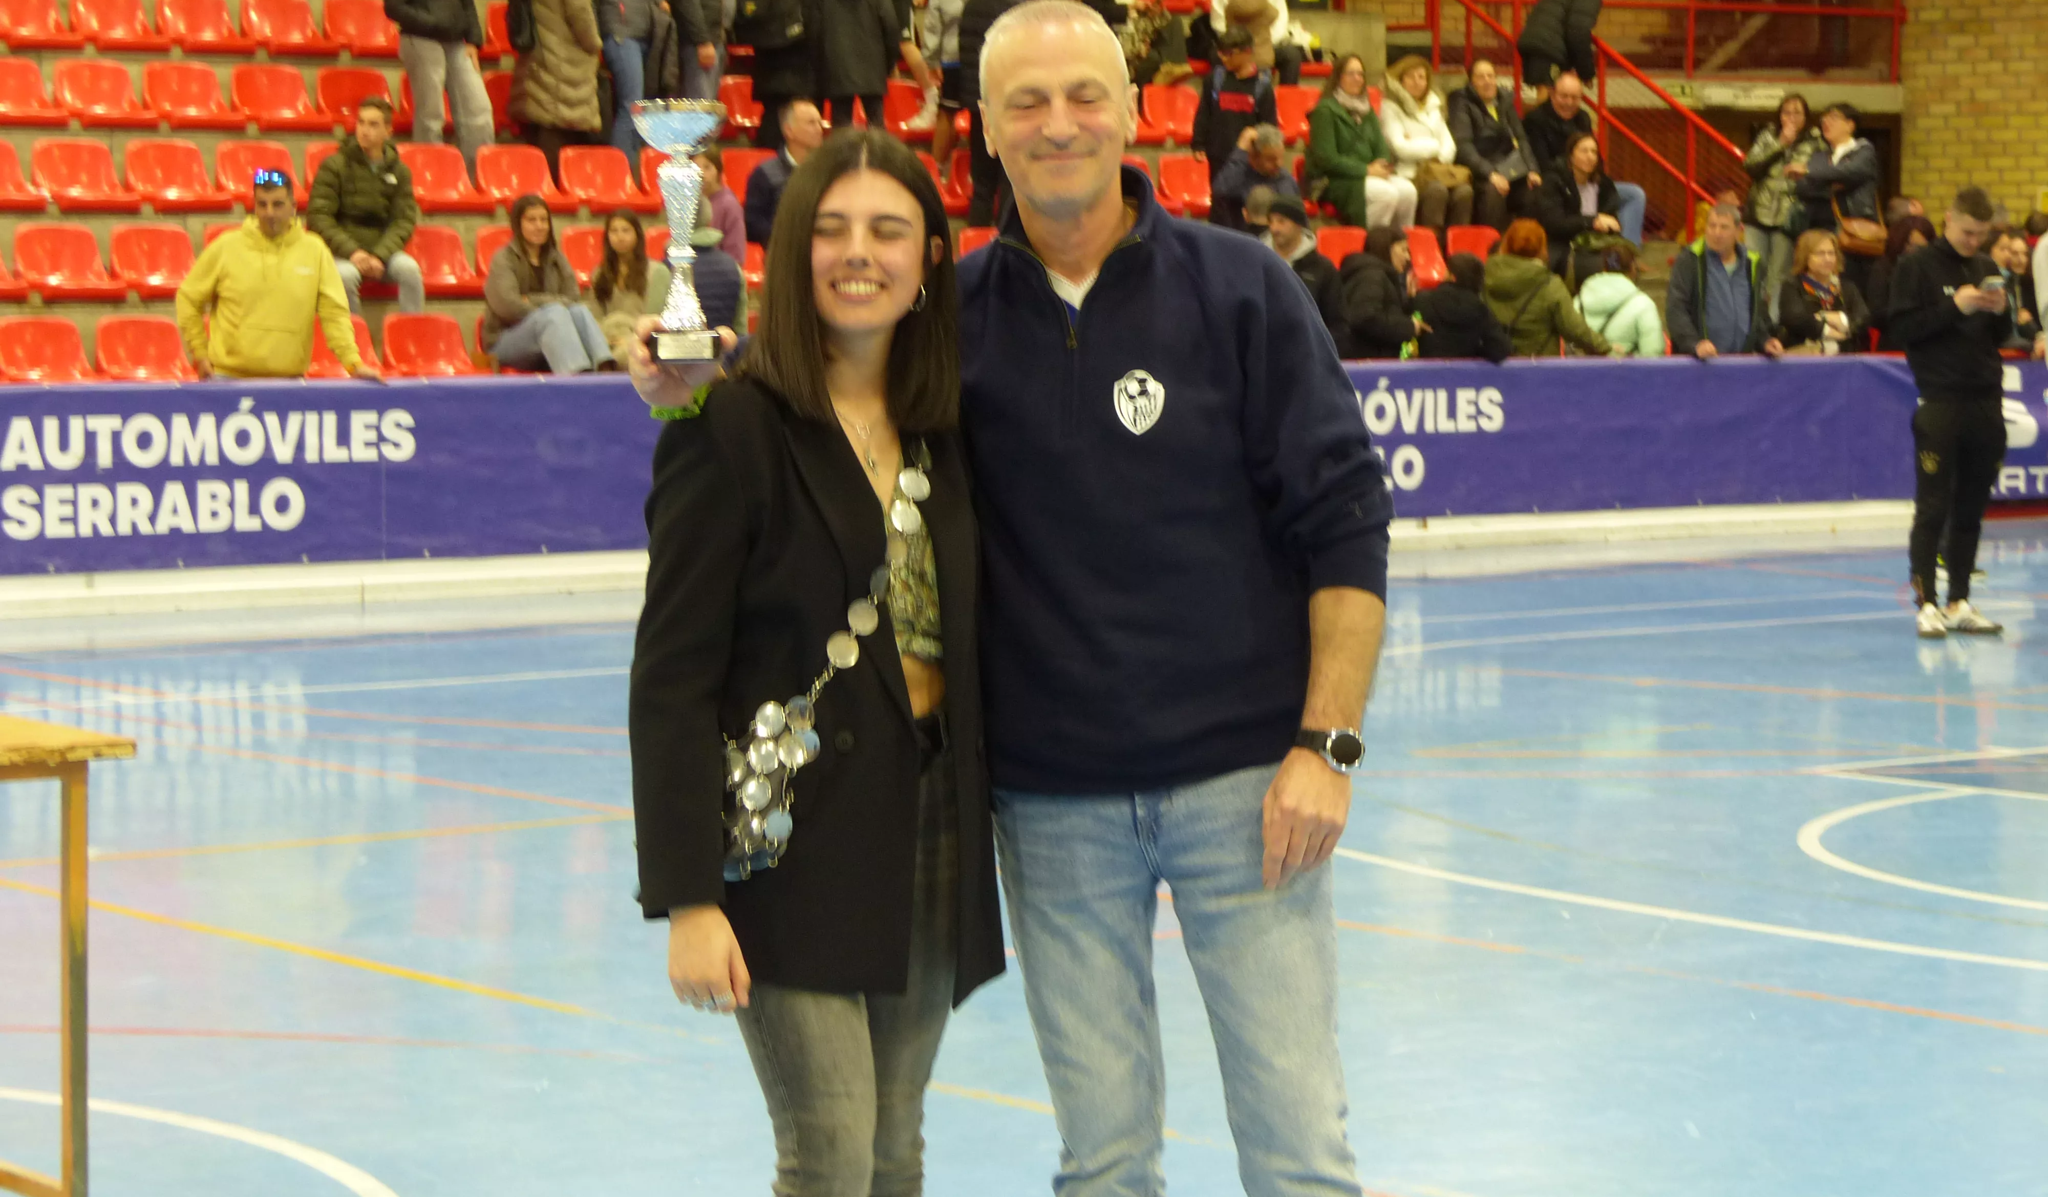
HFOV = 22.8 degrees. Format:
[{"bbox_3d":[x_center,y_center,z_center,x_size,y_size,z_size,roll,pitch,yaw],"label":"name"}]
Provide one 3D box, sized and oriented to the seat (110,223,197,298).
[{"bbox_3d":[-3.963,-1.546,23.400,0.421,0.328,0.382,-3,5,-38],"label":"seat"}]

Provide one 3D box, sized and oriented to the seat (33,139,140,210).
[{"bbox_3d":[-4.436,-1.992,23.976,0.421,0.328,0.382,-3,5,-38],"label":"seat"}]

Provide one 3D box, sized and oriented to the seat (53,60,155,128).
[{"bbox_3d":[-4.503,-2.460,24.866,0.421,0.328,0.382,-3,5,-38],"label":"seat"}]

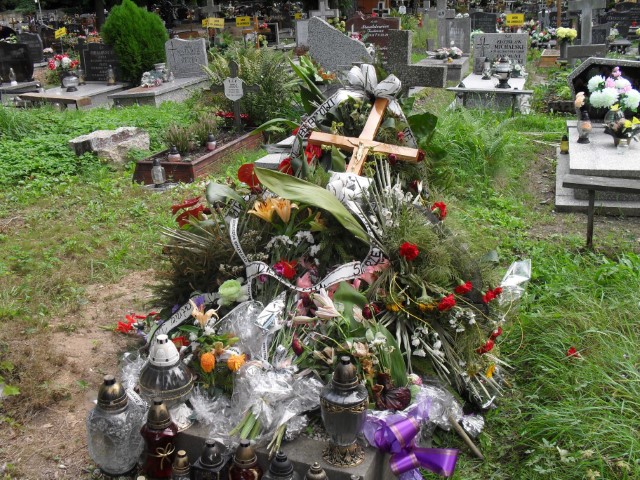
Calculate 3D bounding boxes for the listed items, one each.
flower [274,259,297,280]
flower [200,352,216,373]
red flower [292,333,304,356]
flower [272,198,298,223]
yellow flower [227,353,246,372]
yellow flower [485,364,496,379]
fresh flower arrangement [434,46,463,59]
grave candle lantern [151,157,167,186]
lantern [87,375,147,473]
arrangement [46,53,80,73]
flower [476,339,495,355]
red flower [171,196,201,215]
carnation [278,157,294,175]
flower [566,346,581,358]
[{"bbox_3d":[-0.131,0.111,2.450,0.080,0.070,0.070,-1,20,-3],"label":"flower"},{"bbox_3d":[-0.379,0.416,2.200,0.052,0.060,0.052,-4,21,-10],"label":"flower"},{"bbox_3d":[-0.073,0.355,2.200,0.040,0.072,0.045,-1,21,-2],"label":"red flower"},{"bbox_3d":[-0.145,-0.124,2.720,0.100,0.095,0.090,-1,21,-3],"label":"flower"},{"bbox_3d":[-0.281,0.414,2.180,0.060,0.050,0.060,-3,20,-8],"label":"yellow flower"},{"bbox_3d":[0.638,0.492,2.420,0.042,0.048,0.040,6,21,16],"label":"yellow flower"},{"bbox_3d":[2.283,-3.334,11.500,0.500,0.190,0.350,4,20,10],"label":"fresh flower arrangement"},{"bbox_3d":[-1.385,-0.580,5.550,0.122,0.230,0.122,-5,21,-13],"label":"grave candle lantern"},{"bbox_3d":[-0.641,0.567,2.030,0.185,0.325,0.185,-7,21,-19],"label":"lantern"},{"bbox_3d":[-3.819,-2.637,9.600,0.460,0.280,0.400,-8,21,-20],"label":"arrangement"},{"bbox_3d":[0.644,0.415,2.520,0.062,0.058,0.058,6,21,15],"label":"flower"},{"bbox_3d":[-0.644,-0.165,3.100,0.130,0.075,0.100,-6,22,-11],"label":"red flower"},{"bbox_3d":[-0.176,-0.391,3.400,0.080,0.095,0.070,-3,21,-3],"label":"carnation"},{"bbox_3d":[1.026,0.456,2.620,0.052,0.048,0.052,9,22,22],"label":"flower"}]

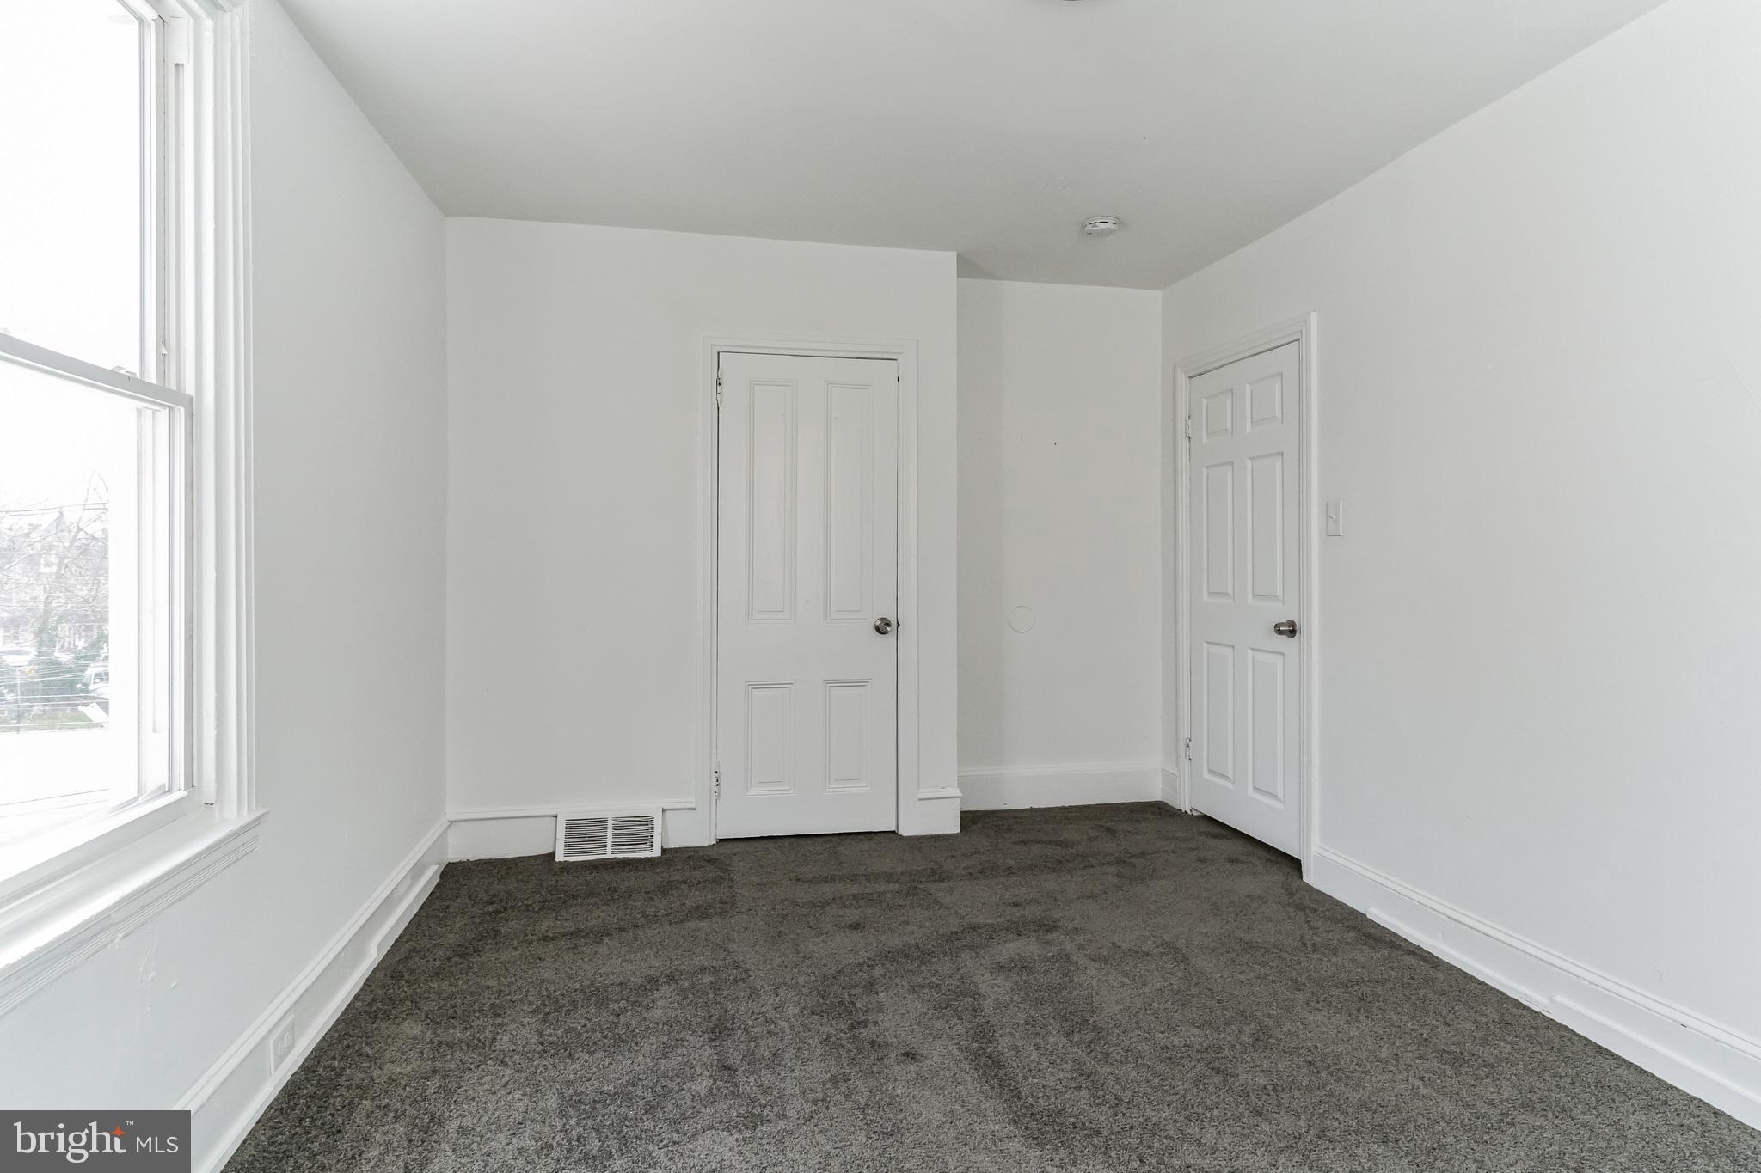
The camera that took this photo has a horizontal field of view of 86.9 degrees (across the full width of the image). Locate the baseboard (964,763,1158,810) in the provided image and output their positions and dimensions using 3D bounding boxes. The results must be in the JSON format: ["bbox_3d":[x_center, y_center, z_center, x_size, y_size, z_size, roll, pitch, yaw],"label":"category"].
[{"bbox_3d":[0.834,0.973,4.520,1.130,0.208,0.033,0,1,-12],"label":"baseboard"}]

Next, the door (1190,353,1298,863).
[{"bbox_3d":[1.541,0.039,3.939,0.045,1.987,0.801,0,1,-12],"label":"door"}]

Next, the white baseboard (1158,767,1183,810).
[{"bbox_3d":[1.403,0.971,4.511,0.030,0.197,0.241,0,1,-12],"label":"white baseboard"}]

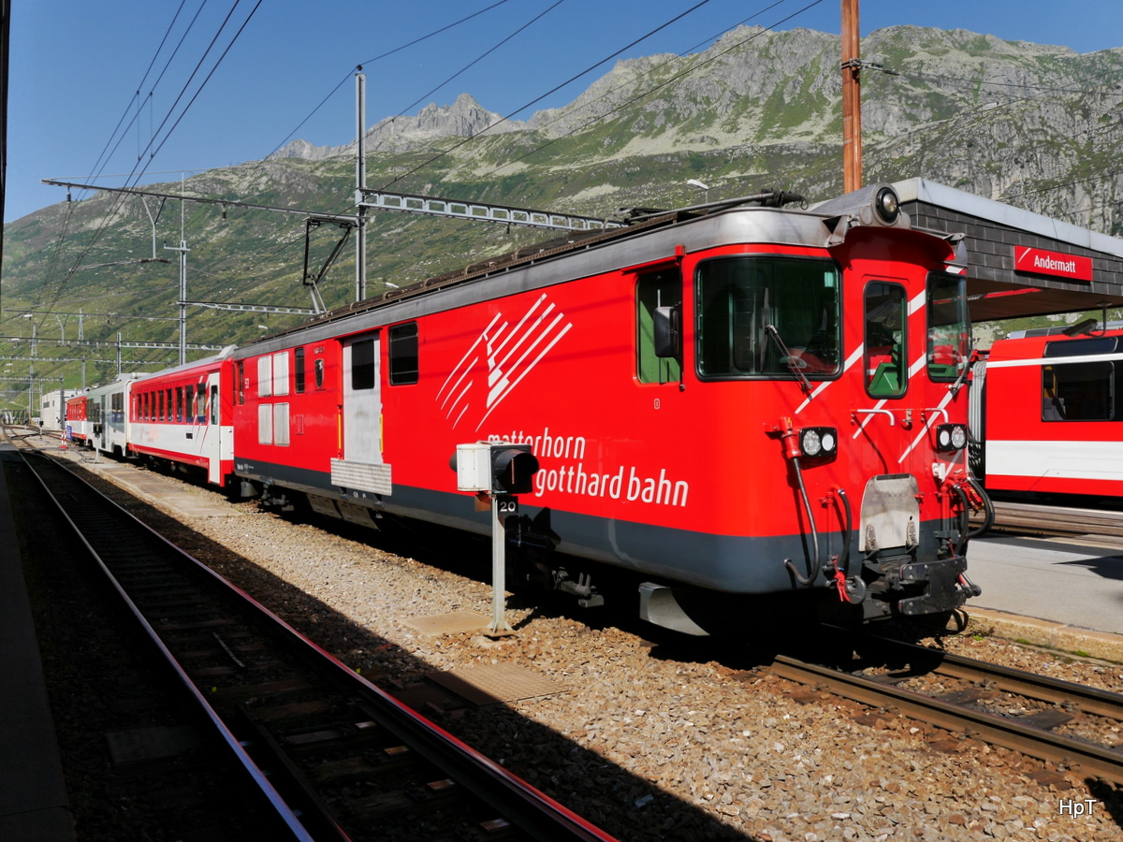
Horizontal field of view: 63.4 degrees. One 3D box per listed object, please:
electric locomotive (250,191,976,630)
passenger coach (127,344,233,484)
[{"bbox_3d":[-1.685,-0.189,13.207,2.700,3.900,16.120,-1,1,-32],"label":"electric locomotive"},{"bbox_3d":[-10.629,-0.035,27.500,2.680,3.500,17.100,-1,1,-32],"label":"passenger coach"}]

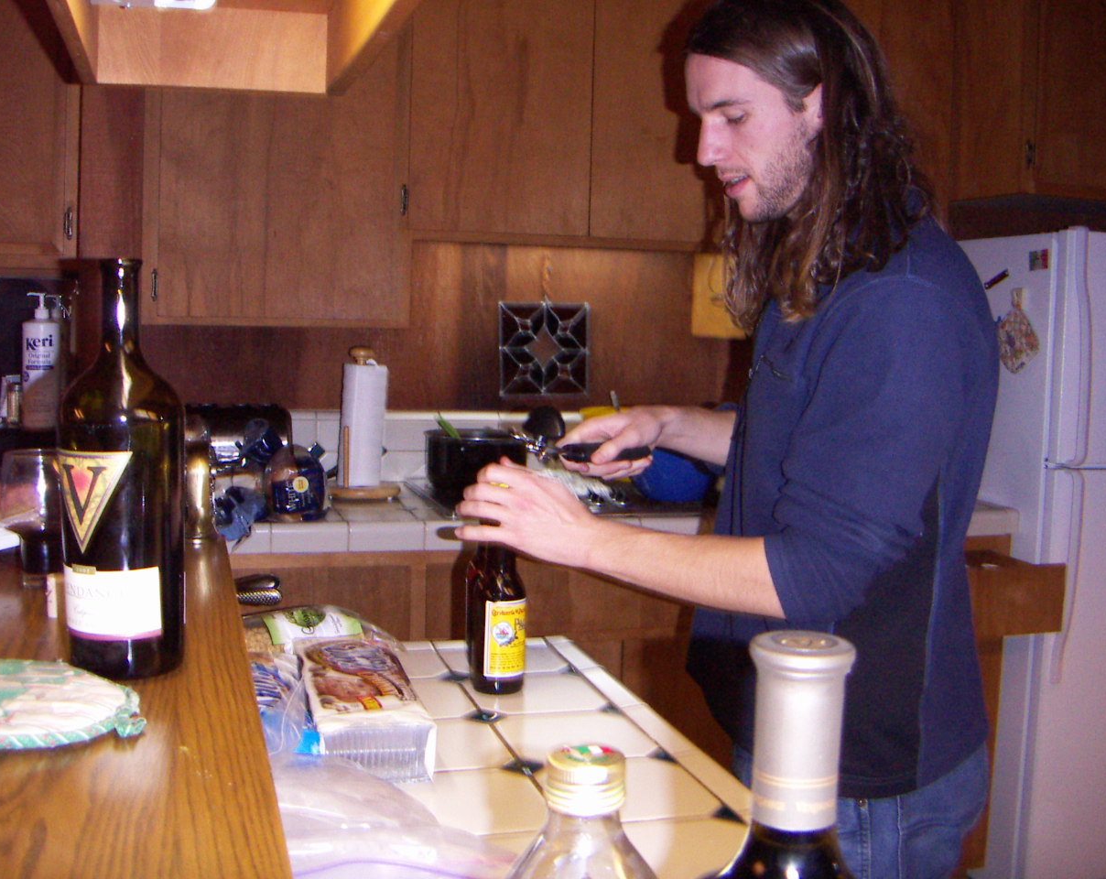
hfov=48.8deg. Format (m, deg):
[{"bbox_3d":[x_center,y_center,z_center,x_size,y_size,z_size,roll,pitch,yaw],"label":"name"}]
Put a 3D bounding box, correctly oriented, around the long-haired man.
[{"bbox_3d":[0.180,0.343,1.460,0.600,1.720,0.520,1,6,-6],"label":"long-haired man"}]

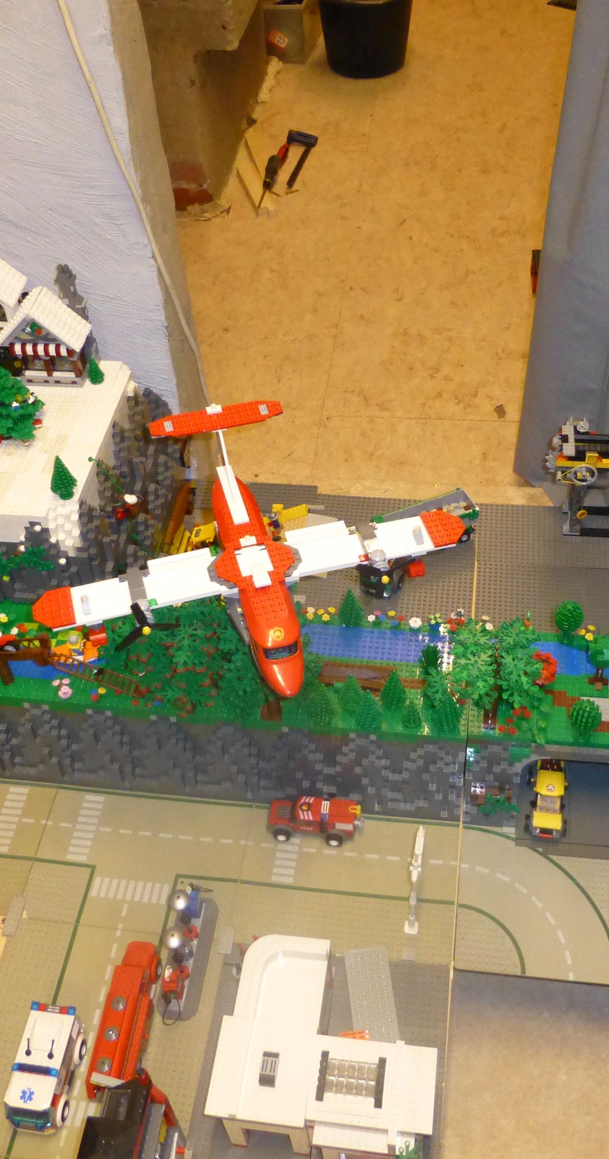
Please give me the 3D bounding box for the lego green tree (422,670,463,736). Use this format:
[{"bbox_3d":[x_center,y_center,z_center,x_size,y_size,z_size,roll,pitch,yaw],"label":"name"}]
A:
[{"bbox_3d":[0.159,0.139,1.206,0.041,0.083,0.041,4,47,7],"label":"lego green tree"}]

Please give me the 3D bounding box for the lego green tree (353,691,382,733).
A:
[{"bbox_3d":[0.072,0.148,1.224,0.032,0.063,0.032,4,48,8],"label":"lego green tree"}]

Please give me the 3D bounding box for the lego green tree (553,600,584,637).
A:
[{"bbox_3d":[0.320,0.051,1.295,0.035,0.062,0.035,4,48,8],"label":"lego green tree"}]

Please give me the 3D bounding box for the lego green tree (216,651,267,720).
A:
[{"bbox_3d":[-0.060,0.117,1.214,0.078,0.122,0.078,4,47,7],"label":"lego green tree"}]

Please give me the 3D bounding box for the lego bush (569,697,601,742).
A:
[{"bbox_3d":[0.313,0.156,1.198,0.035,0.063,0.035,4,48,8],"label":"lego bush"}]

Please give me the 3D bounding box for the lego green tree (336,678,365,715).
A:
[{"bbox_3d":[0.052,0.129,1.236,0.035,0.062,0.035,4,47,7],"label":"lego green tree"}]

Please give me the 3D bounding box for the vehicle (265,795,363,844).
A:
[{"bbox_3d":[0.013,0.291,1.308,0.115,0.049,0.051,4,47,8],"label":"vehicle"}]

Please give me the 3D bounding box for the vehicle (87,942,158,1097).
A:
[{"bbox_3d":[-0.192,0.469,1.153,0.049,0.055,0.166,4,48,8],"label":"vehicle"}]

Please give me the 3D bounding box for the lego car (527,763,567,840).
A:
[{"bbox_3d":[0.294,0.253,1.296,0.051,0.062,0.116,4,48,8],"label":"lego car"}]

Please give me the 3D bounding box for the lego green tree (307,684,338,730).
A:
[{"bbox_3d":[0.021,0.140,1.226,0.036,0.065,0.036,4,47,7],"label":"lego green tree"}]

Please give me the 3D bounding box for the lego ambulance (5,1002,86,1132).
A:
[{"bbox_3d":[-0.272,0.510,1.114,0.065,0.060,0.115,3,47,6],"label":"lego ambulance"}]

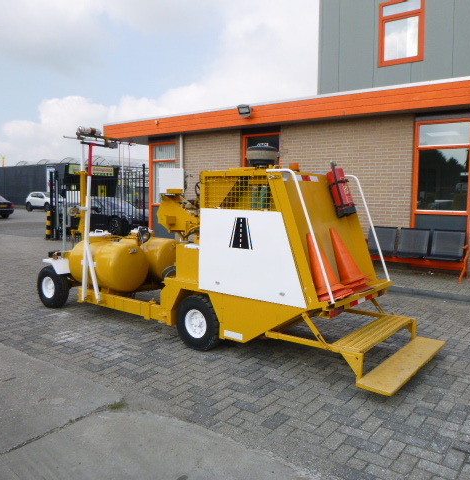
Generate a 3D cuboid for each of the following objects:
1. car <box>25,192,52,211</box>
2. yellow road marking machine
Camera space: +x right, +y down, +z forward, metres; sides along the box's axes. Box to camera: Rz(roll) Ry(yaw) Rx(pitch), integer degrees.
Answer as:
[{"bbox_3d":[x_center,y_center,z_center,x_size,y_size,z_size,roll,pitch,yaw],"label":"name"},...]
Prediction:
[{"bbox_3d":[-15.045,-3.049,37.133,4.350,1.600,1.800,4,7,36],"label":"car"},{"bbox_3d":[-0.367,-0.136,5.076,4.780,2.220,1.390,5,7,38],"label":"yellow road marking machine"}]

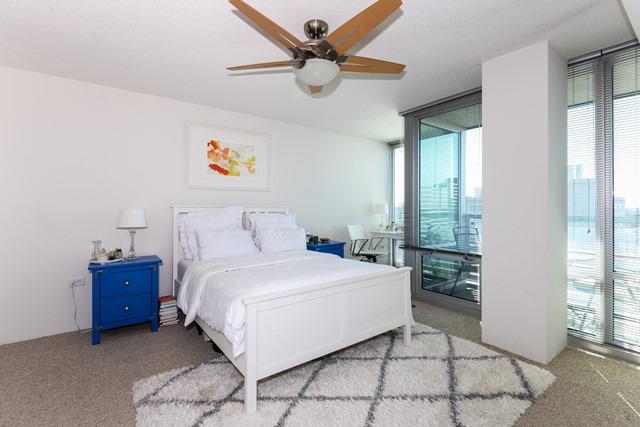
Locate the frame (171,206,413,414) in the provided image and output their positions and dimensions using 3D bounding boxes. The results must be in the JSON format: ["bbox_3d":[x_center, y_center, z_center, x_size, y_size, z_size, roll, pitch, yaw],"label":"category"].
[{"bbox_3d":[-0.433,0.529,2.861,1.600,1.200,2.100,0,0,-38],"label":"frame"}]

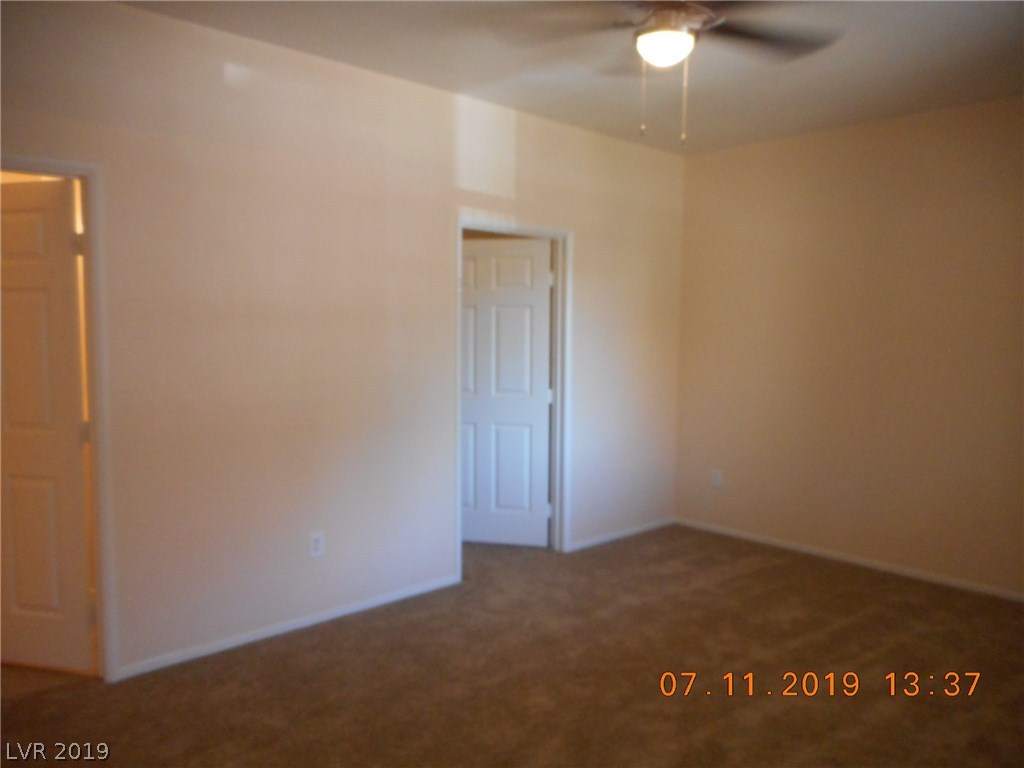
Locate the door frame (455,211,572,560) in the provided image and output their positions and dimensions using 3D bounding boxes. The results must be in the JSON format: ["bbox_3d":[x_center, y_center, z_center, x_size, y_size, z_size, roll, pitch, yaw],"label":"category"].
[{"bbox_3d":[0.005,0.085,4.528,0.930,2.100,0.130,-3,6,-42],"label":"door frame"}]

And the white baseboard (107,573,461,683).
[{"bbox_3d":[-0.976,1.166,3.654,1.810,0.062,0.014,-3,6,-42],"label":"white baseboard"}]

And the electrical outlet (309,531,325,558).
[{"bbox_3d":[-0.958,0.793,3.644,0.072,0.117,0.008,-3,6,-42],"label":"electrical outlet"}]

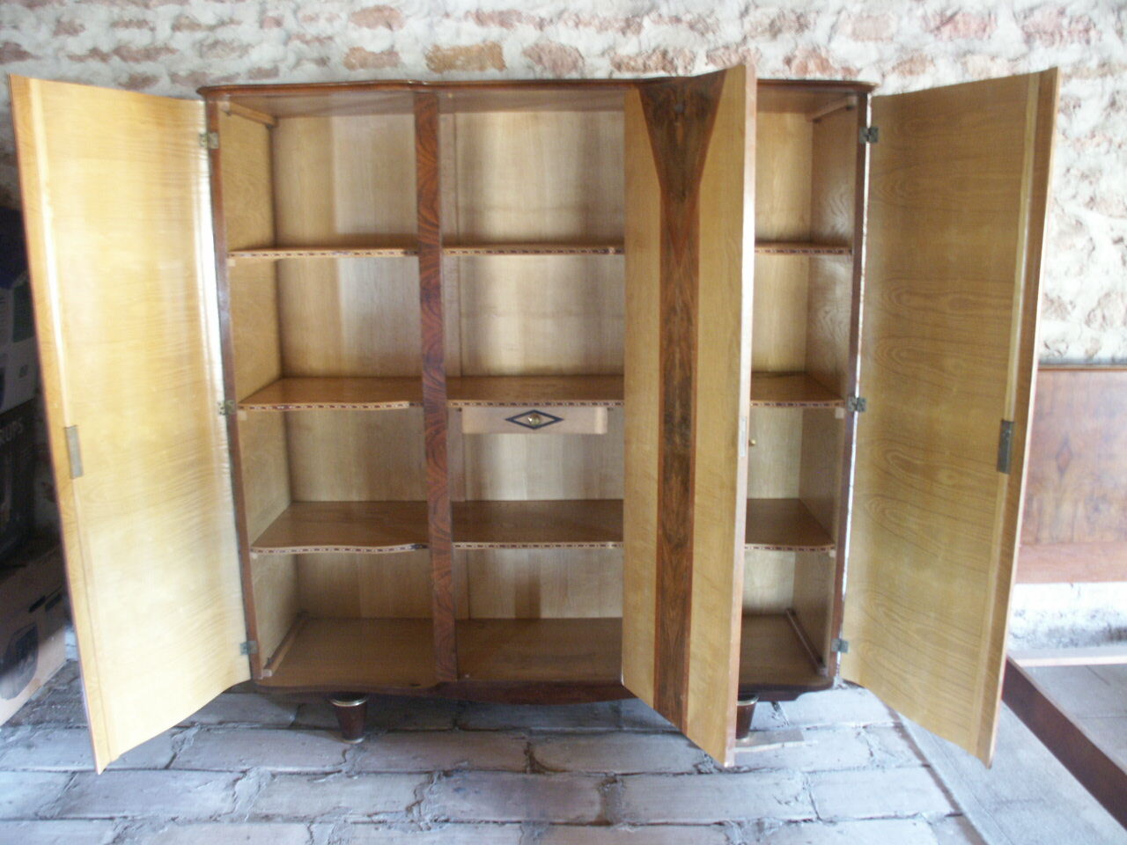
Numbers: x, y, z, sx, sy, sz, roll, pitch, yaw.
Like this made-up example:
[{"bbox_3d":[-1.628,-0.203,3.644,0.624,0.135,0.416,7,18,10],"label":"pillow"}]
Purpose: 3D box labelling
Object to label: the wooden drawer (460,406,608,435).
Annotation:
[{"bbox_3d":[-0.078,-0.042,2.690,0.405,0.082,0.350,0,12,0],"label":"wooden drawer"}]

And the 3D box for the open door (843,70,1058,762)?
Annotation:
[{"bbox_3d":[0.930,0.007,2.297,0.045,1.637,0.527,-6,13,-27],"label":"open door"}]

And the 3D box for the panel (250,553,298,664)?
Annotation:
[{"bbox_3d":[-0.895,0.511,2.829,0.025,0.378,0.411,0,13,0],"label":"panel"}]

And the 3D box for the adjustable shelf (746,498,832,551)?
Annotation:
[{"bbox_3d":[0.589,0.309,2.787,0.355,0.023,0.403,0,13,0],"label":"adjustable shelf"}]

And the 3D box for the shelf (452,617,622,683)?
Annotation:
[{"bbox_3d":[-0.065,0.715,2.859,0.495,0.026,0.442,0,13,0],"label":"shelf"}]

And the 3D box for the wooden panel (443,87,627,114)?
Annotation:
[{"bbox_3d":[-0.072,-0.899,2.549,0.523,0.023,0.415,-1,12,0],"label":"wooden panel"}]

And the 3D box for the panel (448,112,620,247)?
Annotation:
[{"bbox_3d":[-0.076,-0.738,2.800,0.515,0.397,0.020,-1,12,0],"label":"panel"}]

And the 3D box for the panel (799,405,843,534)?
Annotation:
[{"bbox_3d":[0.777,0.105,2.735,0.025,0.397,0.411,0,13,0],"label":"panel"}]

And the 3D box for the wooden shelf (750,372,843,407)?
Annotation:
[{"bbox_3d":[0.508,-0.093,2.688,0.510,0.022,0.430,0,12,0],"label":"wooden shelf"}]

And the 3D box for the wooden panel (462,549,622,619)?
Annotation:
[{"bbox_3d":[-0.072,0.497,3.044,0.533,0.316,0.025,0,13,0],"label":"wooden panel"}]

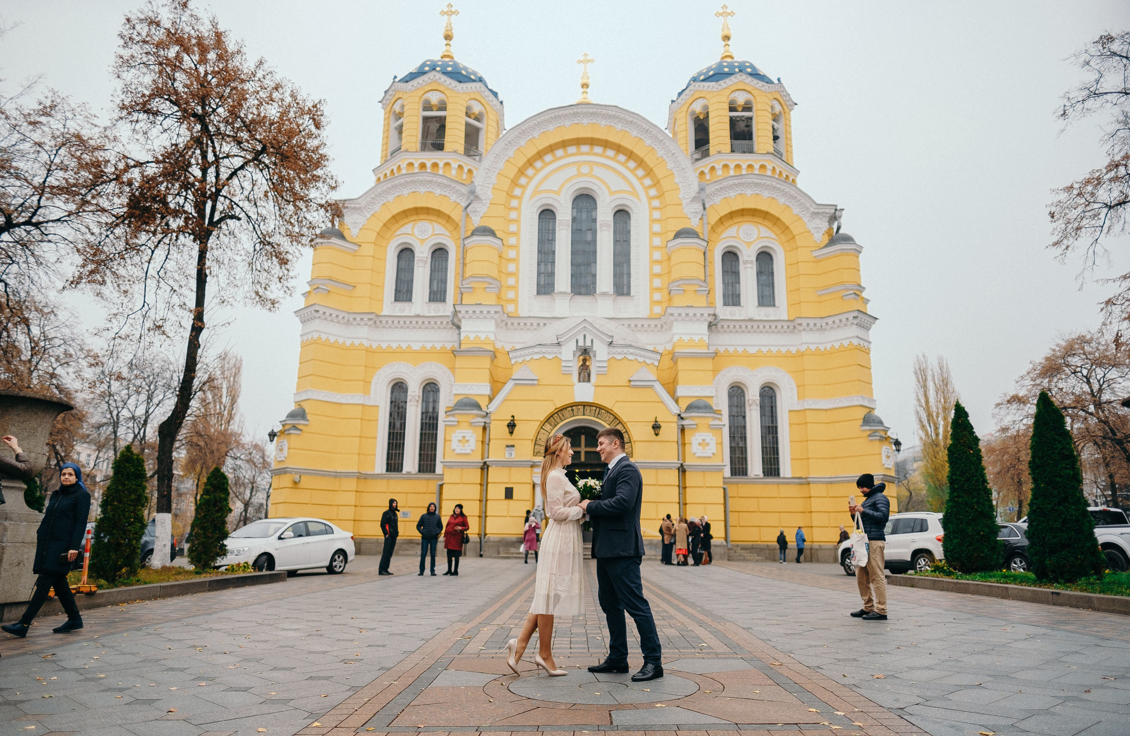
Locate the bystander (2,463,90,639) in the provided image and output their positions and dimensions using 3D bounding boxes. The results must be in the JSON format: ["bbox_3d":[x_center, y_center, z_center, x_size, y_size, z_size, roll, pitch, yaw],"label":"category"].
[{"bbox_3d":[-4.978,1.730,7.302,0.500,1.620,0.780,-3,-13,15],"label":"bystander"}]

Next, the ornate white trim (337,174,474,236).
[{"bbox_3d":[-7.666,-7.752,36.694,6.304,3.379,0.900,1,-13,1],"label":"ornate white trim"}]

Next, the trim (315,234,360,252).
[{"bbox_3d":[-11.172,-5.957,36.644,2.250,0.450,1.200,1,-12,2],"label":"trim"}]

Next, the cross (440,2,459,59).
[{"bbox_3d":[-6.595,-19.147,42.714,1.135,3.527,0.750,1,-13,1],"label":"cross"}]

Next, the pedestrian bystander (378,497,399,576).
[{"bbox_3d":[-4.158,4.003,17.948,0.400,1.790,0.500,-4,-13,22],"label":"pedestrian bystander"}]

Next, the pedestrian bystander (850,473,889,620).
[{"bbox_3d":[3.953,2.317,9.786,0.520,1.820,0.520,0,-13,6],"label":"pedestrian bystander"}]

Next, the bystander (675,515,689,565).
[{"bbox_3d":[4.084,6.044,26.287,0.520,1.660,0.400,1,-12,1],"label":"bystander"}]

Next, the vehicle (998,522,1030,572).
[{"bbox_3d":[12.217,5.291,21.938,1.830,1.520,4.600,9,-15,-33],"label":"vehicle"}]

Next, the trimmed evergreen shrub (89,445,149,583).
[{"bbox_3d":[-6.806,2.233,11.614,0.900,2.080,0.900,1,-12,2],"label":"trimmed evergreen shrub"}]

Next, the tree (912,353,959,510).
[{"bbox_3d":[38.633,8.466,77.689,4.900,20.290,4.900,1,-12,1],"label":"tree"}]

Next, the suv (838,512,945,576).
[{"bbox_3d":[9.423,4.878,20.658,1.810,1.690,4.430,5,-13,-20],"label":"suv"}]

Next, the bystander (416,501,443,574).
[{"bbox_3d":[-3.338,4.233,18.752,0.620,1.740,0.360,2,-13,-7],"label":"bystander"}]

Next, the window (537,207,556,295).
[{"bbox_3d":[-0.872,-5.600,36.545,0.939,4.385,0.300,1,-13,1],"label":"window"}]

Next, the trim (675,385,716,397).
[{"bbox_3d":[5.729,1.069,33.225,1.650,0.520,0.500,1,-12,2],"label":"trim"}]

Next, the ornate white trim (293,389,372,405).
[{"bbox_3d":[-11.440,1.413,36.453,3.700,0.520,1.500,1,-12,1],"label":"ornate white trim"}]

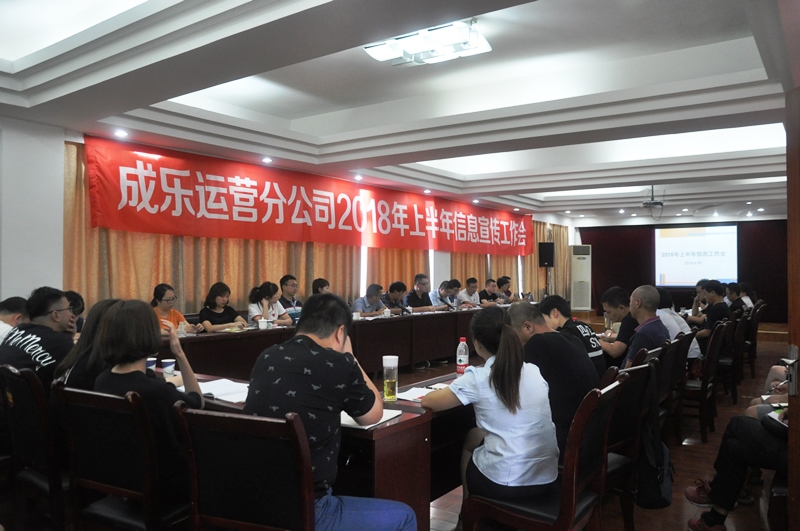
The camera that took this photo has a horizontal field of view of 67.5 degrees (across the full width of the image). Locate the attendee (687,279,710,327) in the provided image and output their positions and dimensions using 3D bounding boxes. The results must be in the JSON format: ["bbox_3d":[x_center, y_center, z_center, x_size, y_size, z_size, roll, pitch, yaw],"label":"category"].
[{"bbox_3d":[3.638,0.804,7.131,0.750,1.280,0.520,1,0,37],"label":"attendee"}]

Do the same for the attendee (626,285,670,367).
[{"bbox_3d":[1.548,0.795,4.276,0.780,1.330,0.500,1,0,38],"label":"attendee"}]

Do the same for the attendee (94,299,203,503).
[{"bbox_3d":[-1.011,0.770,2.596,0.490,1.260,0.680,1,0,37],"label":"attendee"}]

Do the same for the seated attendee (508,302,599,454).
[{"bbox_3d":[0.663,0.823,3.200,0.800,1.260,0.560,1,0,40],"label":"seated attendee"}]

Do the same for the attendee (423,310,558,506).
[{"bbox_3d":[0.373,0.820,2.830,0.540,1.260,0.800,1,0,-38],"label":"attendee"}]

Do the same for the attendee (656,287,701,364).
[{"bbox_3d":[2.122,0.820,4.926,0.750,1.260,0.520,1,0,37],"label":"attendee"}]

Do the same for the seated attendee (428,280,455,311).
[{"bbox_3d":[0.798,0.855,9.825,0.750,1.200,0.540,1,0,27],"label":"seated attendee"}]

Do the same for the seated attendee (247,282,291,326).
[{"bbox_3d":[-1.480,0.773,6.465,0.720,1.220,0.520,1,0,27],"label":"seated attendee"}]

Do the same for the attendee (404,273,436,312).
[{"bbox_3d":[0.371,0.786,9.307,0.800,1.310,0.550,1,0,30],"label":"attendee"}]

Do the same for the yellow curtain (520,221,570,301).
[{"bbox_3d":[3.465,0.171,14.259,0.180,2.340,2.800,1,0,37],"label":"yellow curtain"}]

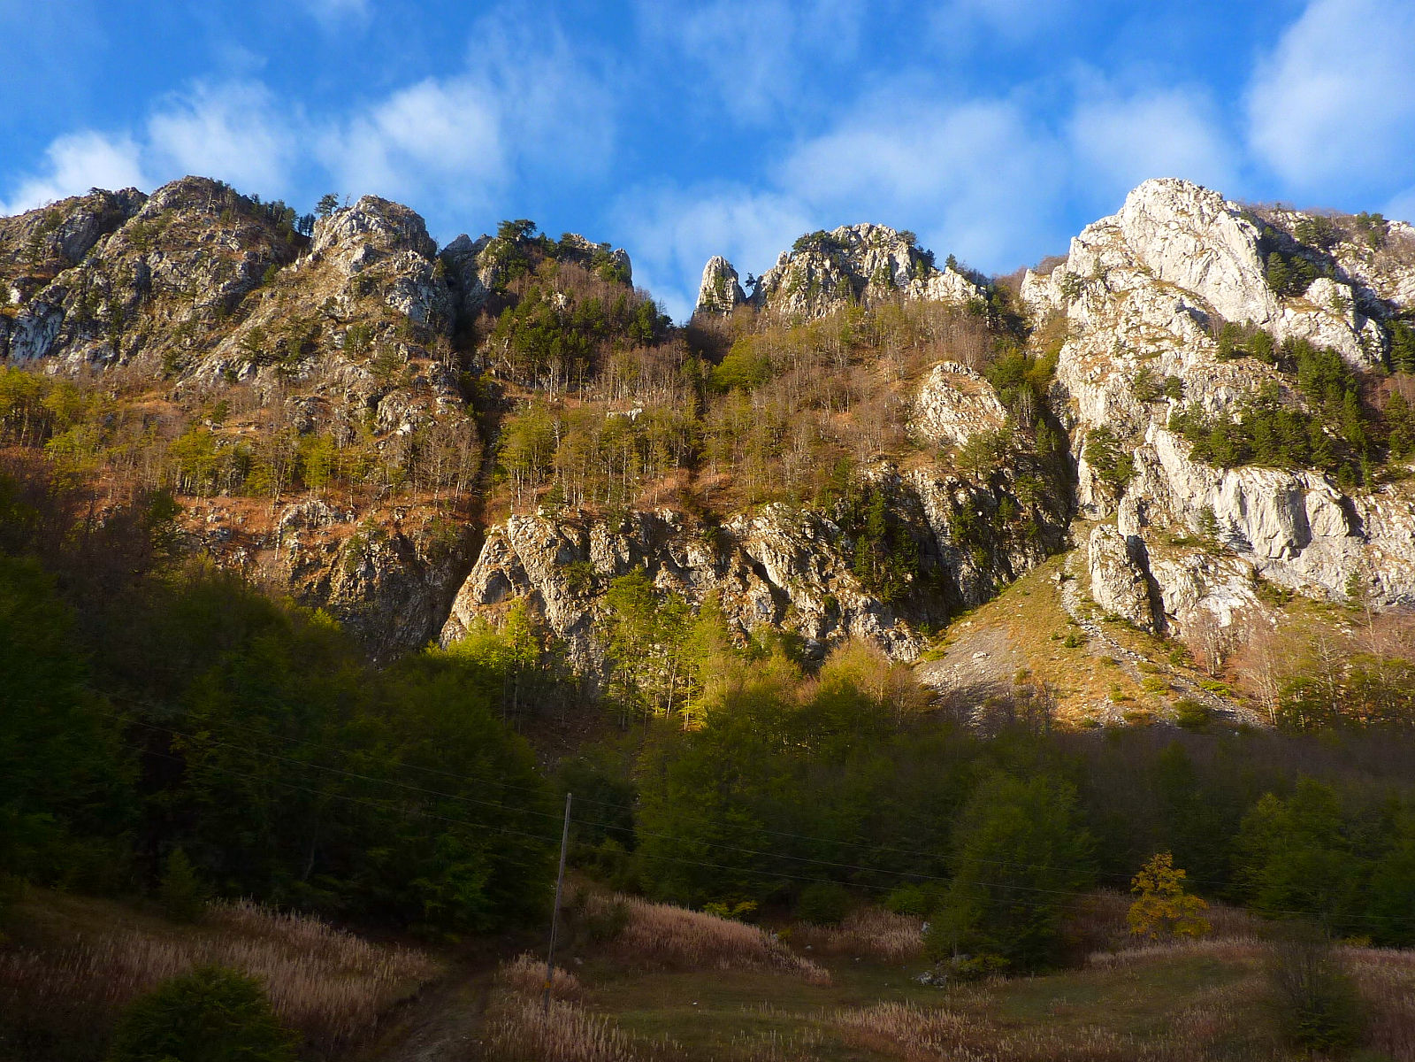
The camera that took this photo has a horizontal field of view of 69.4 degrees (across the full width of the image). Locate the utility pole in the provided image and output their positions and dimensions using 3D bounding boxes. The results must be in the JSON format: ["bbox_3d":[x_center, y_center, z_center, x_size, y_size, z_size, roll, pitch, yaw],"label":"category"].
[{"bbox_3d":[-5.726,14.259,39.159,0.210,8.200,0.210,6,-17,-6],"label":"utility pole"}]

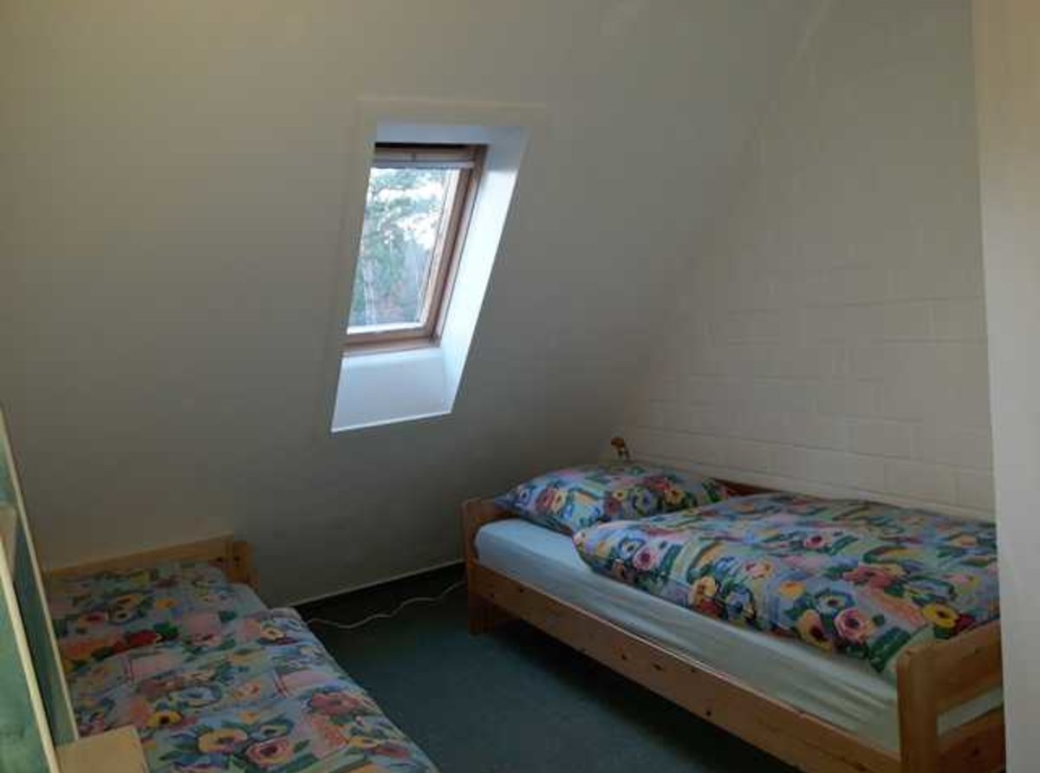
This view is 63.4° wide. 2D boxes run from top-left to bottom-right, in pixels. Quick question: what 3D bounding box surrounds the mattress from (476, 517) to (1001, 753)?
[{"bbox_3d":[0.690,0.622,2.819,0.900,0.185,1.990,-8,6,-29],"label":"mattress"}]

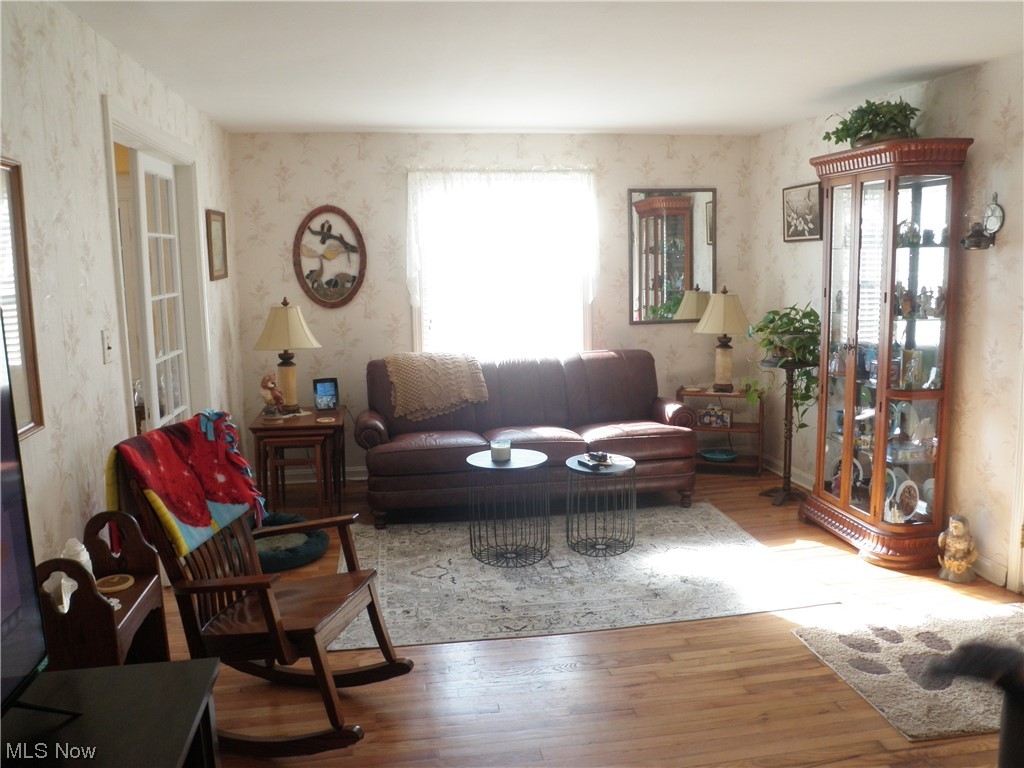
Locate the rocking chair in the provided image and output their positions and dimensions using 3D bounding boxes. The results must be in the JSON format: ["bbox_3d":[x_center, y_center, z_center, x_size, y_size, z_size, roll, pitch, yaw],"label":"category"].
[{"bbox_3d":[-0.821,0.647,2.772,0.855,1.030,0.600,1,8,11],"label":"rocking chair"}]

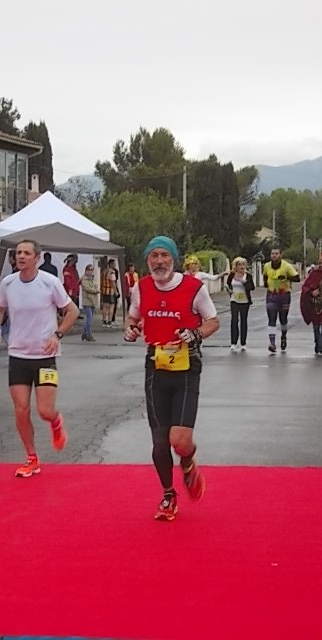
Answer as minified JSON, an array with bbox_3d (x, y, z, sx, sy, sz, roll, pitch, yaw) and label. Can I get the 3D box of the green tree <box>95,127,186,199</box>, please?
[{"bbox_3d":[-1.281,-7.028,82.000,6.000,10.119,6.000,0,2,0],"label":"green tree"}]

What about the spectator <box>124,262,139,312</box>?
[{"bbox_3d":[-0.806,-0.790,36.500,0.500,1.561,0.400,-1,3,-21],"label":"spectator"}]

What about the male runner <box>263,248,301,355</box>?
[{"bbox_3d":[2.092,-0.346,22.700,0.620,1.833,0.600,0,2,9],"label":"male runner"}]

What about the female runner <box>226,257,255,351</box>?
[{"bbox_3d":[1.426,-0.281,23.400,0.520,1.667,0.380,0,2,-3],"label":"female runner"}]

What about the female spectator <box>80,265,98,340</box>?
[{"bbox_3d":[-1.477,-0.359,27.300,0.420,1.591,0.500,1,3,30],"label":"female spectator"}]

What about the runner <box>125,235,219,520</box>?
[{"bbox_3d":[0.070,0.354,8.020,0.580,1.735,0.680,0,2,7],"label":"runner"}]

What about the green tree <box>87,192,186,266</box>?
[{"bbox_3d":[-1.176,-3.683,63.000,4.800,5.065,4.800,0,2,0],"label":"green tree"}]

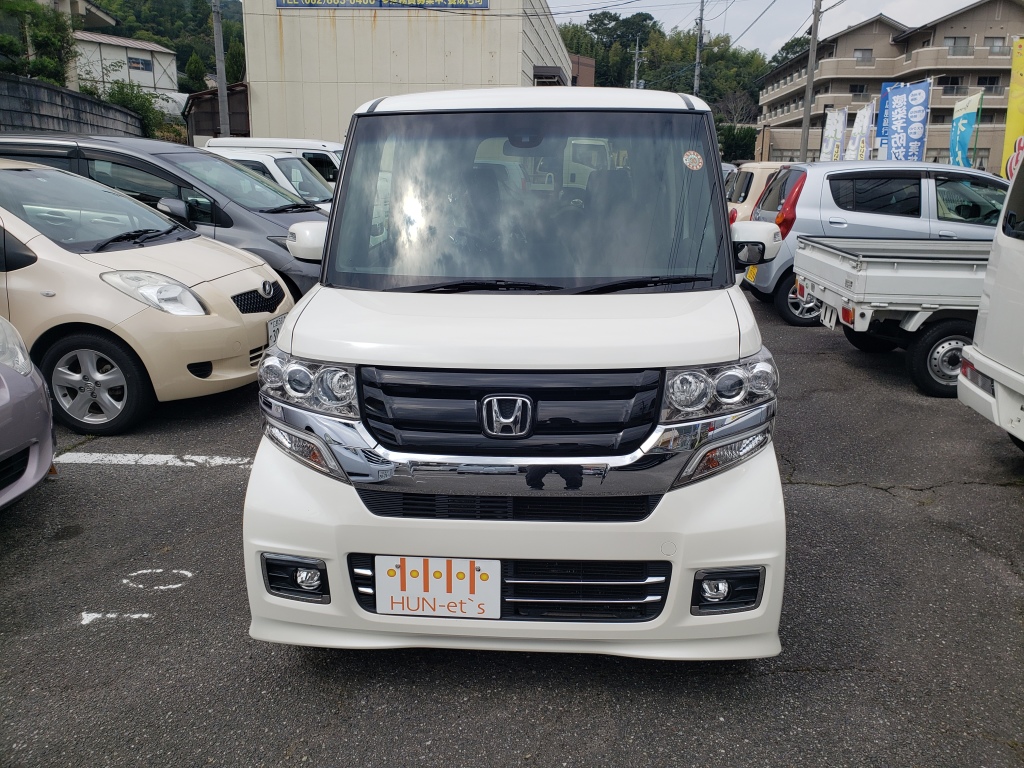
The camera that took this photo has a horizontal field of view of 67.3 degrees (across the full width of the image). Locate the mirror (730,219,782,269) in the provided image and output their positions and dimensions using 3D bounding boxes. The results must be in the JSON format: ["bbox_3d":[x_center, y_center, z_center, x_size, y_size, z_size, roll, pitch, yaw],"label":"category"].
[{"bbox_3d":[0.852,-0.484,2.670,0.175,0.165,0.110,1,14,4],"label":"mirror"}]

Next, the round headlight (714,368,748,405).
[{"bbox_3d":[0.585,0.008,2.050,0.094,0.094,0.065,1,14,4],"label":"round headlight"}]

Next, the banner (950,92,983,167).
[{"bbox_3d":[7.649,-4.031,13.000,0.500,1.750,0.100,1,13,4],"label":"banner"}]

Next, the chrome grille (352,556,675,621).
[{"bbox_3d":[-0.007,0.542,2.040,0.850,0.180,0.090,1,14,4],"label":"chrome grille"}]

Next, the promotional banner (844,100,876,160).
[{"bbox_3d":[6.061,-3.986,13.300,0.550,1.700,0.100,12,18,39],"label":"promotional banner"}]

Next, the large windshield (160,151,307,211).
[{"bbox_3d":[-2.390,-1.746,6.600,0.880,0.470,1.350,1,13,4],"label":"large windshield"}]

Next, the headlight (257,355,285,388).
[{"bbox_3d":[-0.671,-0.035,2.150,0.080,0.086,0.065,1,14,4],"label":"headlight"}]

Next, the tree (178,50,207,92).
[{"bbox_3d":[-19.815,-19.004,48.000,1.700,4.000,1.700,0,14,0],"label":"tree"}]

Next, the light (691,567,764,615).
[{"bbox_3d":[0.572,0.548,2.040,0.185,0.125,0.100,1,13,4],"label":"light"}]

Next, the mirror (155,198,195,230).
[{"bbox_3d":[-2.735,-1.377,6.250,0.160,0.210,0.260,2,14,6],"label":"mirror"}]

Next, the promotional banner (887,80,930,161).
[{"bbox_3d":[5.950,-3.673,11.600,0.600,1.800,0.080,1,13,4],"label":"promotional banner"}]

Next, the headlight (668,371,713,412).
[{"bbox_3d":[0.464,0.019,2.000,0.108,0.106,0.065,1,14,4],"label":"headlight"}]

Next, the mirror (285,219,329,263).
[{"bbox_3d":[-0.721,-0.511,2.780,0.170,0.155,0.110,1,14,4],"label":"mirror"}]

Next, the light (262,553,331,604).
[{"bbox_3d":[-0.591,0.534,2.110,0.185,0.125,0.100,1,13,4],"label":"light"}]

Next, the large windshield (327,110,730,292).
[{"bbox_3d":[0.057,-0.606,2.500,1.290,0.570,0.480,1,13,4],"label":"large windshield"}]

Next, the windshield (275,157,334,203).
[{"bbox_3d":[-2.603,-2.540,9.600,0.420,0.580,1.250,1,14,5],"label":"windshield"}]

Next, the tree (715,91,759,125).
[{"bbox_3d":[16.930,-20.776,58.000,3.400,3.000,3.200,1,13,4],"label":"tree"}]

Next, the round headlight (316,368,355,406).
[{"bbox_3d":[-0.473,0.009,2.060,0.105,0.104,0.065,1,14,4],"label":"round headlight"}]

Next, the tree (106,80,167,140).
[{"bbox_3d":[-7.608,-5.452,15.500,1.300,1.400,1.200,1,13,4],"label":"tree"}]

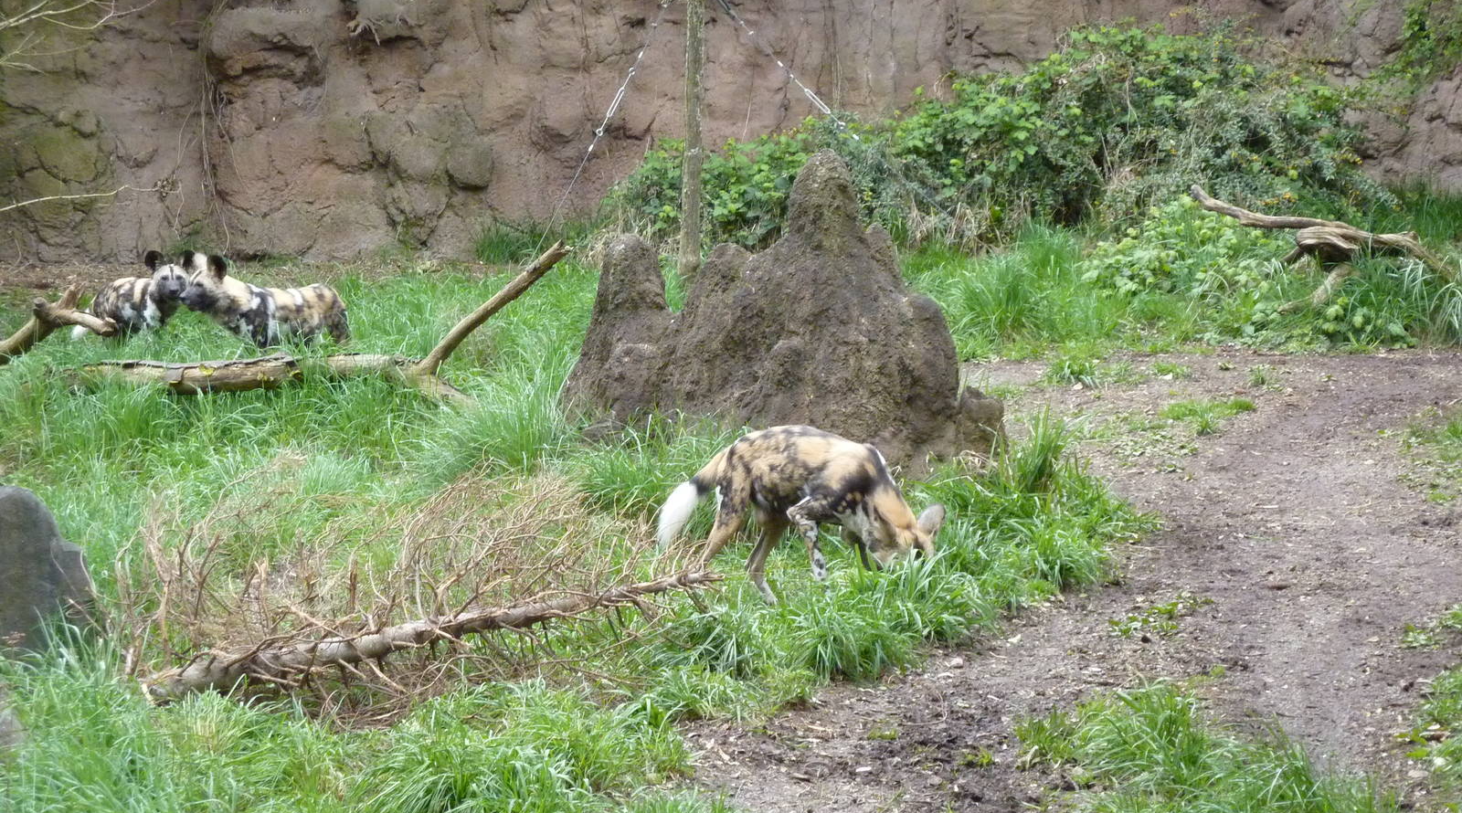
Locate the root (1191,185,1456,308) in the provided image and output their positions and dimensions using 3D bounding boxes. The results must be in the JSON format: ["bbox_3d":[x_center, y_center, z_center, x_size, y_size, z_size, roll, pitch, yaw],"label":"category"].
[{"bbox_3d":[3.559,-0.951,30.200,1.500,0.640,0.750,0,7,0],"label":"root"}]

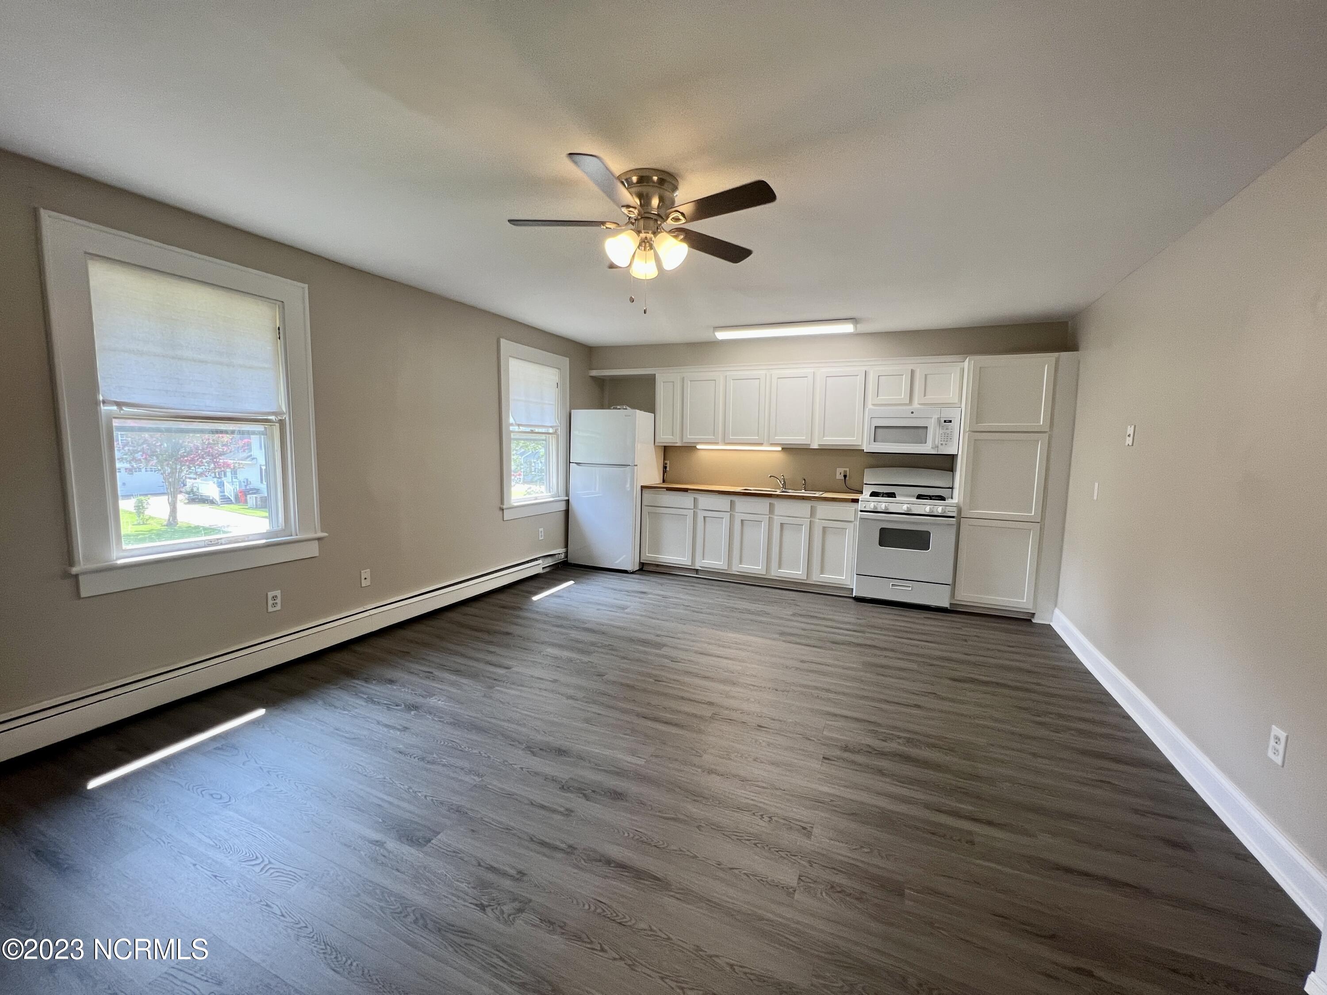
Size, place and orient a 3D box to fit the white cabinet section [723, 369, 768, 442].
[{"bbox_3d":[0.917,-0.915,5.272,0.463,0.751,0.329,4,6,25],"label":"white cabinet section"}]

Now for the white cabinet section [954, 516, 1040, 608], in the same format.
[{"bbox_3d":[2.841,0.516,4.352,0.578,0.711,0.608,4,6,25],"label":"white cabinet section"}]

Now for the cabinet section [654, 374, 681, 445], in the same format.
[{"bbox_3d":[0.124,-0.965,5.637,0.322,0.751,0.329,4,6,25],"label":"cabinet section"}]

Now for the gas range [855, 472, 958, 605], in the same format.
[{"bbox_3d":[2.233,0.339,4.635,0.760,1.173,0.676,4,6,23],"label":"gas range"}]

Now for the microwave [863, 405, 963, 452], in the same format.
[{"bbox_3d":[2.334,-0.619,4.710,0.760,0.406,0.399,4,6,23],"label":"microwave"}]

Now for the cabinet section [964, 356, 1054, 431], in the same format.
[{"bbox_3d":[2.864,-0.845,4.218,0.578,0.606,0.608,4,6,25],"label":"cabinet section"}]

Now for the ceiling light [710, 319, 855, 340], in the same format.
[{"bbox_3d":[1.062,-1.486,4.431,1.217,0.078,0.167,4,6,23],"label":"ceiling light"}]

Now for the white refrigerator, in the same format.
[{"bbox_3d":[-0.514,-0.098,5.666,0.786,1.708,0.737,4,6,23],"label":"white refrigerator"}]

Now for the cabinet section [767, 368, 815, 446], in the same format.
[{"bbox_3d":[1.337,-0.889,5.079,0.463,0.751,0.329,4,6,25],"label":"cabinet section"}]

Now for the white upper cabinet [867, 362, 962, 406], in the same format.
[{"bbox_3d":[2.342,-1.027,4.678,0.769,0.392,0.341,4,6,23],"label":"white upper cabinet"}]

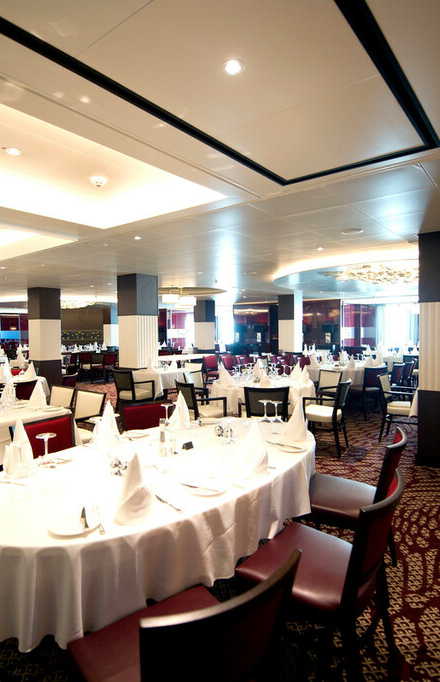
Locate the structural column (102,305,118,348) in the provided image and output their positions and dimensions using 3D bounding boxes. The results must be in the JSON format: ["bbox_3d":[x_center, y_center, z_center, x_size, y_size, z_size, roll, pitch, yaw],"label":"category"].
[{"bbox_3d":[-4.724,-0.228,17.463,0.509,2.438,0.509,1,2,38],"label":"structural column"}]

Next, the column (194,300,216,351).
[{"bbox_3d":[-0.500,-0.146,13.846,0.515,2.465,0.515,1,2,39],"label":"column"}]

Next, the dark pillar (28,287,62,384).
[{"bbox_3d":[-4.102,0.011,9.369,0.513,2.462,0.513,1,2,39],"label":"dark pillar"}]

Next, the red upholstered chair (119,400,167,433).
[{"bbox_3d":[-0.517,0.955,3.226,0.480,0.831,0.560,-1,2,-25],"label":"red upholstered chair"}]

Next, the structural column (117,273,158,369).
[{"bbox_3d":[-1.508,0.035,7.456,0.520,2.465,0.520,1,2,39],"label":"structural column"}]

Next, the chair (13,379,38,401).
[{"bbox_3d":[-2.682,0.927,5.117,0.560,0.831,0.480,1,2,40],"label":"chair"}]

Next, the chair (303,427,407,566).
[{"bbox_3d":[0.771,0.946,2.335,0.570,0.840,0.490,1,2,35],"label":"chair"}]

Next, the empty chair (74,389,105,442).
[{"bbox_3d":[-1.495,0.946,3.944,0.560,0.831,0.560,1,2,39],"label":"empty chair"}]

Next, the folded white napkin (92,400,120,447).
[{"bbox_3d":[-0.697,0.491,2.463,0.125,0.245,0.155,1,2,38],"label":"folded white napkin"}]

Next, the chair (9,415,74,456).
[{"bbox_3d":[-1.030,0.975,2.663,0.560,0.831,0.480,1,2,37],"label":"chair"}]

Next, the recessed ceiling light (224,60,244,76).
[{"bbox_3d":[0.053,-1.054,1.520,0.088,0.030,0.088,0,2,0],"label":"recessed ceiling light"}]

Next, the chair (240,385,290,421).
[{"bbox_3d":[0.516,0.910,4.510,0.560,0.850,0.580,0,2,4],"label":"chair"}]

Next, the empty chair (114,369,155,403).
[{"bbox_3d":[-1.360,0.875,6.420,0.550,0.850,0.570,1,2,36],"label":"empty chair"}]

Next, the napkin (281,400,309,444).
[{"bbox_3d":[0.472,0.502,2.551,0.150,0.250,0.150,-1,2,0],"label":"napkin"}]

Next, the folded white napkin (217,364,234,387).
[{"bbox_3d":[0.085,0.433,5.100,0.190,0.260,0.170,1,2,39],"label":"folded white napkin"}]

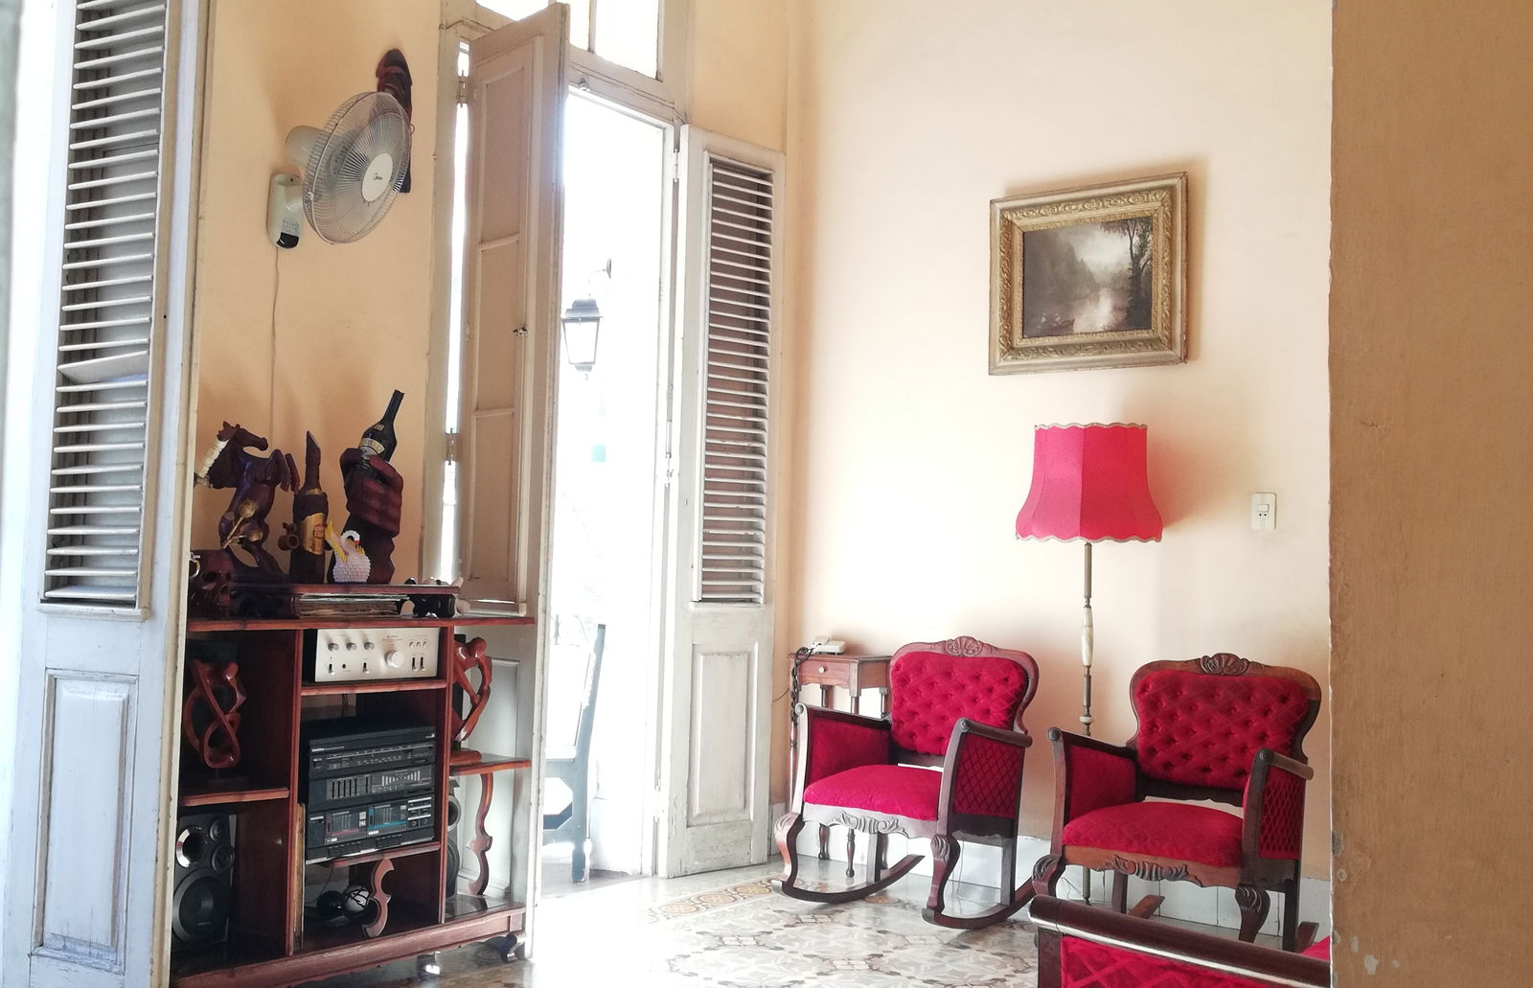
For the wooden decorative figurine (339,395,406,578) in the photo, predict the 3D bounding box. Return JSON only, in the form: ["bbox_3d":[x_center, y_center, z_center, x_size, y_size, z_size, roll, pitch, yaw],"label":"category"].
[{"bbox_3d":[-1.052,-0.019,4.227,0.145,0.500,0.165,-1,-3,41],"label":"wooden decorative figurine"}]

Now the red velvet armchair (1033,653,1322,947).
[{"bbox_3d":[1.255,0.930,4.834,0.705,0.875,0.766,-1,-3,40],"label":"red velvet armchair"}]

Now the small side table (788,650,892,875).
[{"bbox_3d":[0.276,0.997,5.923,0.314,0.790,0.258,0,-3,36],"label":"small side table"}]

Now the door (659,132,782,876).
[{"bbox_3d":[-0.152,0.016,5.954,0.499,2.719,0.044,4,-3,-44],"label":"door"}]

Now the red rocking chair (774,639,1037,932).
[{"bbox_3d":[0.492,0.914,5.208,0.660,0.880,0.800,0,-3,37],"label":"red rocking chair"}]

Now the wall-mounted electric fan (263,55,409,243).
[{"bbox_3d":[-1.112,-0.859,4.227,0.370,0.400,0.400,1,-2,23],"label":"wall-mounted electric fan"}]

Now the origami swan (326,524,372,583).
[{"bbox_3d":[-1.065,0.151,4.074,0.110,0.150,0.090,0,-3,36],"label":"origami swan"}]

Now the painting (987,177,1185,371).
[{"bbox_3d":[1.084,-0.739,5.428,0.715,0.620,0.050,0,-3,36],"label":"painting"}]

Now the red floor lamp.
[{"bbox_3d":[1.045,0.572,5.211,0.482,1.613,0.482,0,-3,36],"label":"red floor lamp"}]

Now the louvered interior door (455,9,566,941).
[{"bbox_3d":[-0.779,-0.053,4.738,0.044,2.719,0.499,4,-3,-40],"label":"louvered interior door"}]

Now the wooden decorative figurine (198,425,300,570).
[{"bbox_3d":[-1.272,0.016,3.913,0.245,0.385,0.110,1,-2,16],"label":"wooden decorative figurine"}]

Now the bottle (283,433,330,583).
[{"bbox_3d":[-1.159,0.034,4.032,0.095,0.380,0.105,0,-3,39],"label":"bottle"}]

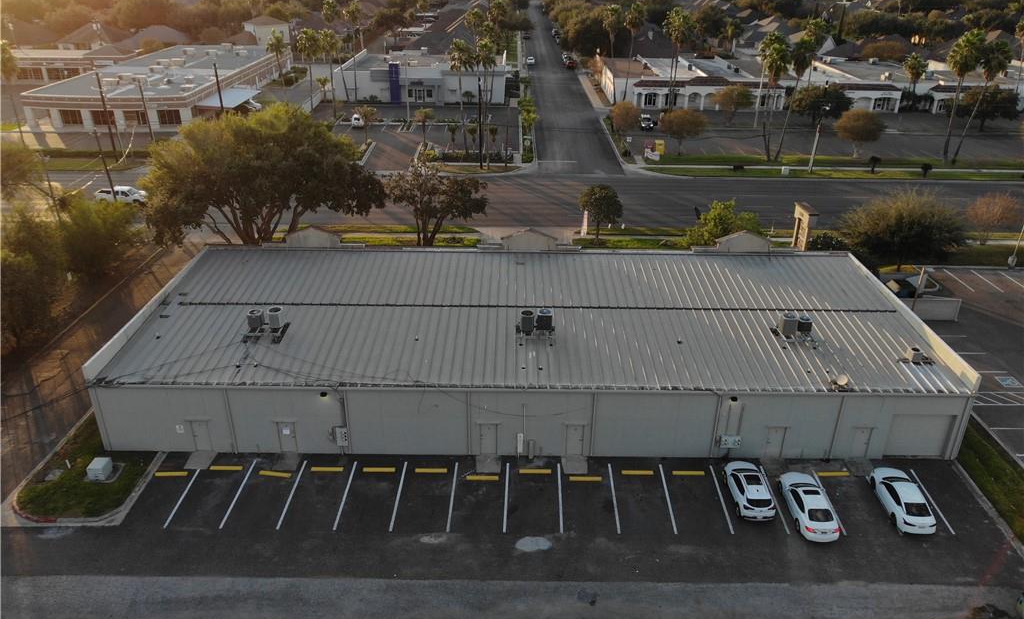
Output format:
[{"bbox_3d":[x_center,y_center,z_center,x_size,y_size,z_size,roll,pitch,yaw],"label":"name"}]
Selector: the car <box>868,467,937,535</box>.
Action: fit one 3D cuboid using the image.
[{"bbox_3d":[20.685,9.878,37.543,1.840,1.450,4.720,2,27,3],"label":"car"}]

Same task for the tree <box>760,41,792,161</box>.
[{"bbox_3d":[34.497,-27.846,95.450,4.000,15.800,4.000,1,27,0],"label":"tree"}]

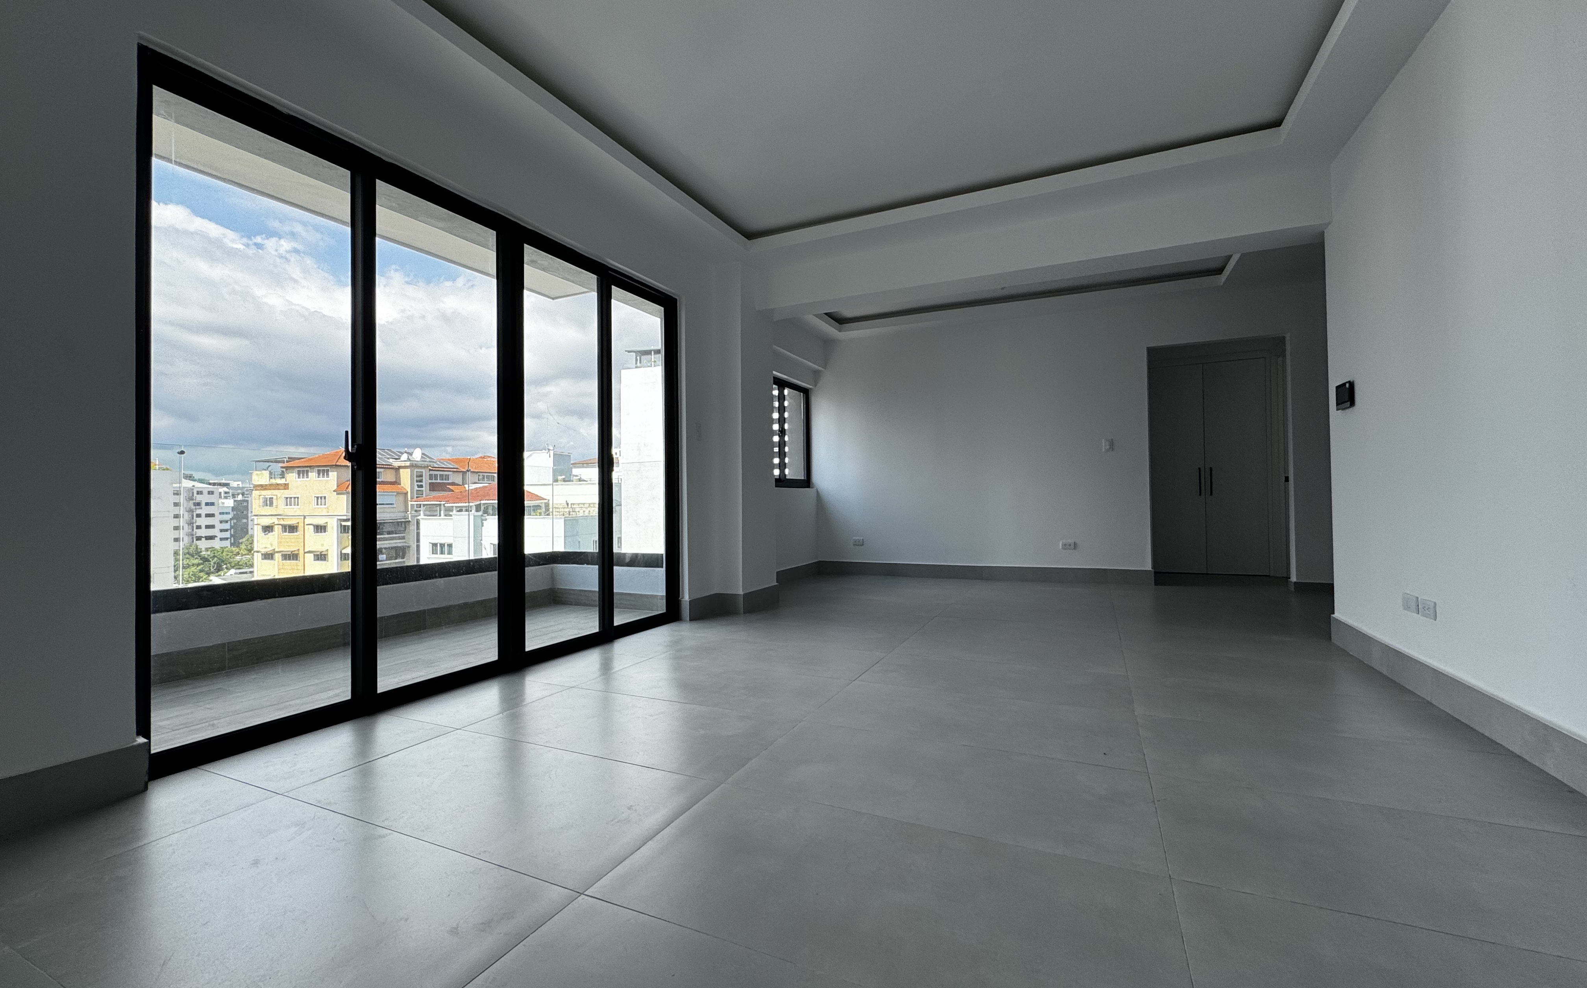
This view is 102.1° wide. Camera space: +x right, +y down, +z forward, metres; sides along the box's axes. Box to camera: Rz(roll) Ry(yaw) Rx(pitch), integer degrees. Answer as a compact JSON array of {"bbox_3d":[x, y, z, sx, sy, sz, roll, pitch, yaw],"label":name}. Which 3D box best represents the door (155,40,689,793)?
[{"bbox_3d":[-1.490,-0.256,3.369,0.100,2.355,2.950,-1,0,25],"label":"door"}]

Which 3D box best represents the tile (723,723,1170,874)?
[{"bbox_3d":[0.449,0.897,2.004,1.200,0.015,0.600,-1,0,25],"label":"tile"}]

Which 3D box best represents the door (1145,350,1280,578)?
[{"bbox_3d":[4.447,-0.308,6.888,1.200,2.340,0.060,-1,0,25],"label":"door"}]

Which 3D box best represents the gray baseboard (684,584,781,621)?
[{"bbox_3d":[-0.472,0.839,5.004,0.290,0.155,1.000,-1,0,25],"label":"gray baseboard"}]

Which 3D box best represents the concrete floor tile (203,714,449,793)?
[{"bbox_3d":[-1.648,0.926,2.315,0.466,0.015,0.600,-1,0,25],"label":"concrete floor tile"}]

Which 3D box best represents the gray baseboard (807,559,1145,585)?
[{"bbox_3d":[1.843,0.817,6.698,3.350,0.155,0.016,-1,0,22],"label":"gray baseboard"}]

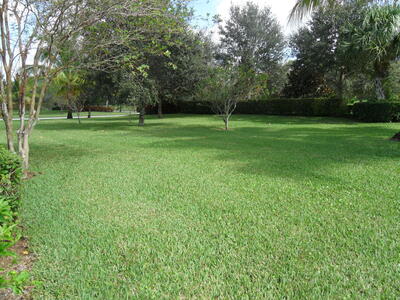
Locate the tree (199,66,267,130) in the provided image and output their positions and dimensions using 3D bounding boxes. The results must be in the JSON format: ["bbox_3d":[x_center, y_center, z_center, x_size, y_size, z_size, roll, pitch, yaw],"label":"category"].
[{"bbox_3d":[1.781,-2.888,18.275,4.000,3.560,3.800,0,8,0],"label":"tree"}]

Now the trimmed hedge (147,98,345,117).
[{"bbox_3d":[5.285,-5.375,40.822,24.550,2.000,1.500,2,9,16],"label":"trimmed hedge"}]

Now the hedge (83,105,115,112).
[{"bbox_3d":[-16.025,-6.608,52.091,4.780,1.200,1.800,0,8,0],"label":"hedge"}]

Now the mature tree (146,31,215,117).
[{"bbox_3d":[-2.273,-7.202,31.290,7.000,8.360,6.600,0,8,0],"label":"mature tree"}]

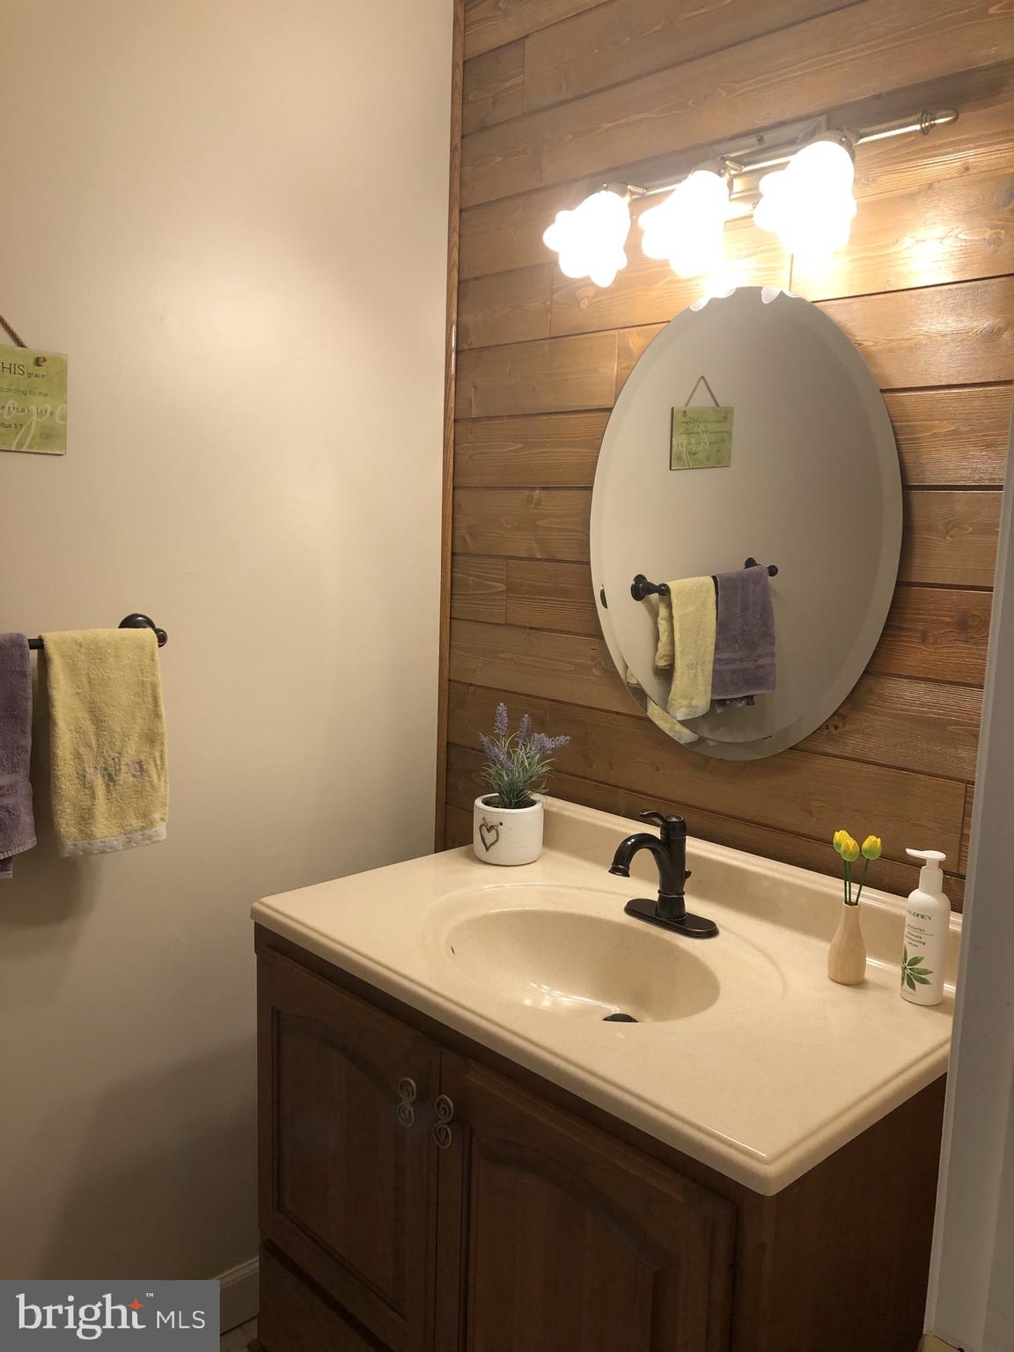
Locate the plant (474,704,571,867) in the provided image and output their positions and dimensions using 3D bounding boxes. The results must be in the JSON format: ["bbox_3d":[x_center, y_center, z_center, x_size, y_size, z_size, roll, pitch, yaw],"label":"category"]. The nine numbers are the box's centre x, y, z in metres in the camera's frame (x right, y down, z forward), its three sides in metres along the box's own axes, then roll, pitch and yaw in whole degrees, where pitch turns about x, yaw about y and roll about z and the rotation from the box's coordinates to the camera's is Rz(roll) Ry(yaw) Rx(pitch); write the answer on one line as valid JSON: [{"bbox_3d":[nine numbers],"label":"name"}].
[{"bbox_3d":[0.017,0.187,1.945,0.145,0.274,0.150,2,8,0],"label":"plant"}]

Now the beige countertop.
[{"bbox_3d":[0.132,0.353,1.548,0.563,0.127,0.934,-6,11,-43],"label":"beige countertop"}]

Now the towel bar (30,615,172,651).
[{"bbox_3d":[-0.724,-0.047,1.559,0.520,0.063,0.092,-6,11,-43],"label":"towel bar"}]

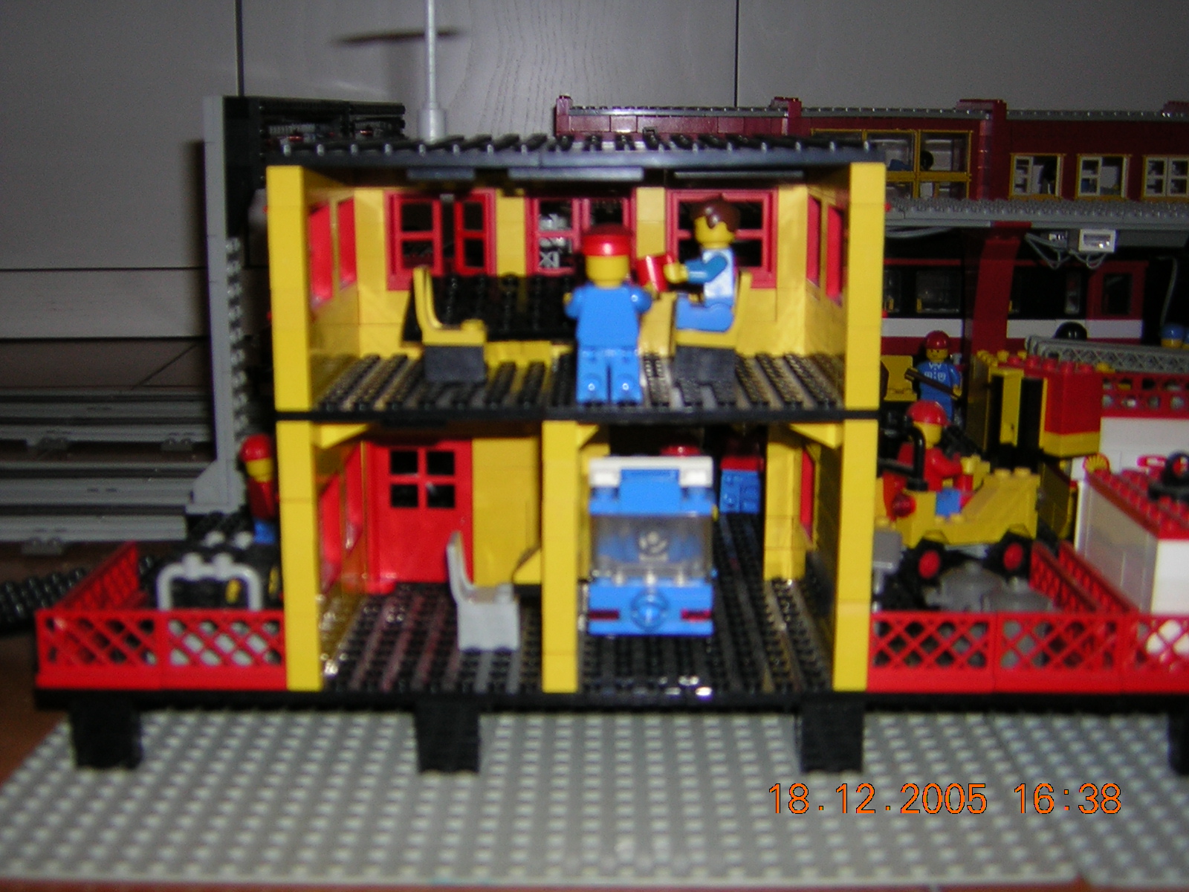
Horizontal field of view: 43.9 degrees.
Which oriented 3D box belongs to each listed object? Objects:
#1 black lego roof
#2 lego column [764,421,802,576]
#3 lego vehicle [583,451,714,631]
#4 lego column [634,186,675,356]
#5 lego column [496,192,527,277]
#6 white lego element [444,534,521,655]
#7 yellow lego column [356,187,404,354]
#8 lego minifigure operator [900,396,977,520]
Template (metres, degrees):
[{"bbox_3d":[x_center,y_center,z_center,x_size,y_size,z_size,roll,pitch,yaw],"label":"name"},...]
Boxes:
[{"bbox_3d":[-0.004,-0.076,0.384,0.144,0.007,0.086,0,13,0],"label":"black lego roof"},{"bbox_3d":[0.057,0.007,0.450,0.009,0.067,0.009,0,12,0],"label":"lego column"},{"bbox_3d":[0.015,0.022,0.416,0.033,0.050,0.064,0,11,0],"label":"lego vehicle"},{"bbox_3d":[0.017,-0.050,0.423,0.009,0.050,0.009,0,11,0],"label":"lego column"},{"bbox_3d":[-0.024,-0.060,0.421,0.008,0.027,0.008,0,11,0],"label":"lego column"},{"bbox_3d":[-0.029,0.039,0.397,0.018,0.029,0.016,0,12,0],"label":"white lego element"},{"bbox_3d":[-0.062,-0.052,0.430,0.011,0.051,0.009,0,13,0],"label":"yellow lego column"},{"bbox_3d":[0.107,0.003,0.460,0.021,0.034,0.022,-5,14,-19],"label":"lego minifigure operator"}]

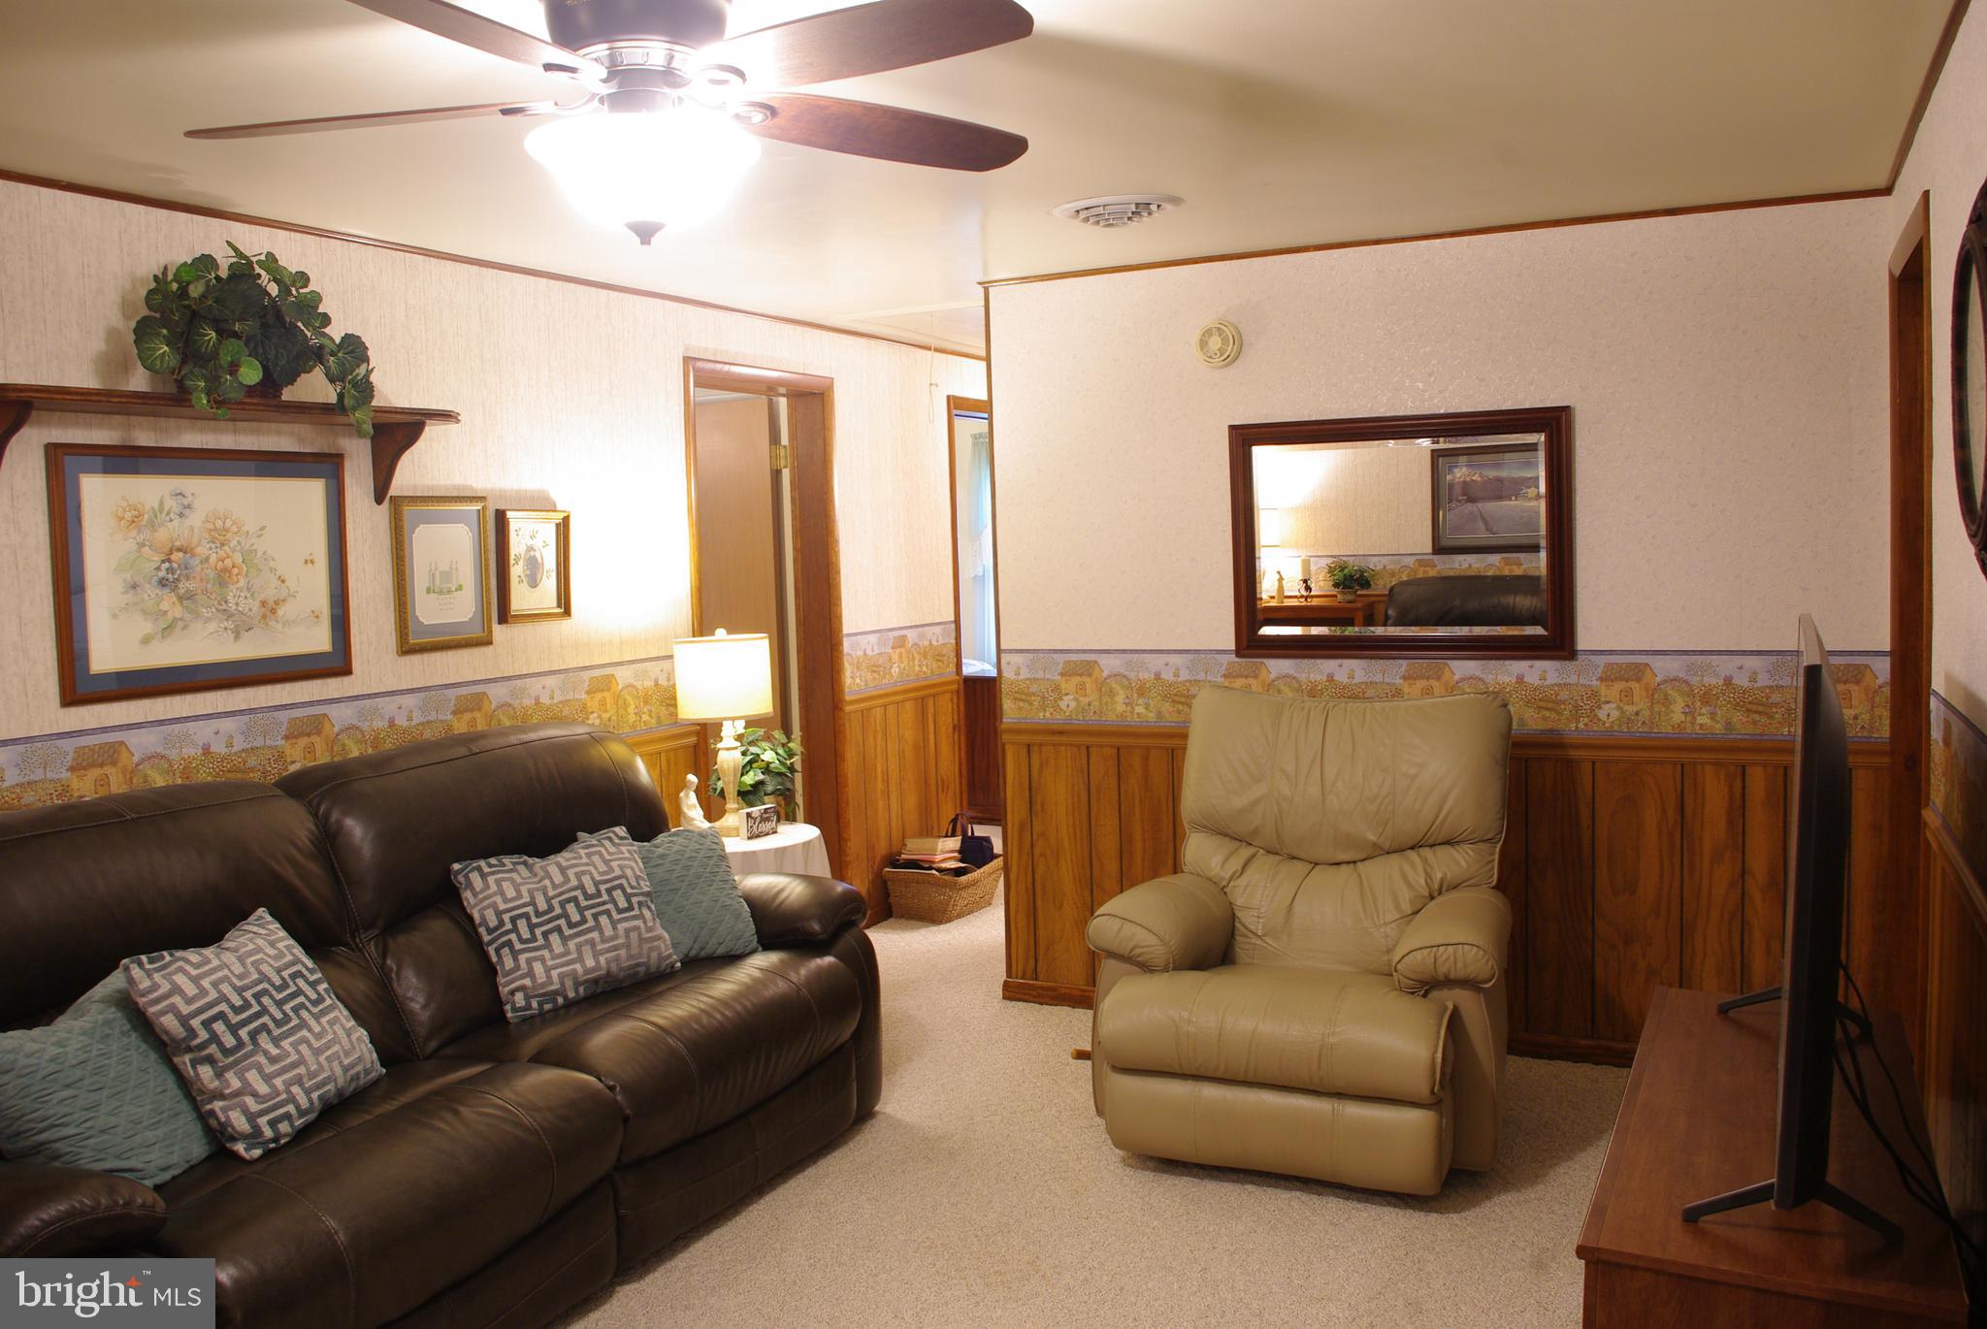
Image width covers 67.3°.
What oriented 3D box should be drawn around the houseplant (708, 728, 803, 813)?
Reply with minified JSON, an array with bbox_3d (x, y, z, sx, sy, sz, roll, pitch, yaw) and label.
[{"bbox_3d":[-0.736,0.348,4.653,0.280,0.310,0.290,-2,5,0],"label":"houseplant"}]

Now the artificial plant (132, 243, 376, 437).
[{"bbox_3d":[-1.628,-0.719,3.307,0.320,0.410,0.560,0,5,28],"label":"artificial plant"}]

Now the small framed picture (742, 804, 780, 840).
[{"bbox_3d":[-0.710,0.478,4.522,0.030,0.090,0.112,2,6,44],"label":"small framed picture"}]

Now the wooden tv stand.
[{"bbox_3d":[1.312,0.997,2.518,0.452,0.510,1.285,0,5,28],"label":"wooden tv stand"}]

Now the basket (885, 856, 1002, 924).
[{"bbox_3d":[-0.176,0.913,6.094,0.340,0.200,0.440,0,5,28],"label":"basket"}]

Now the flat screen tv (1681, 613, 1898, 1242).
[{"bbox_3d":[1.318,0.345,2.462,0.260,0.797,1.240,0,5,28],"label":"flat screen tv"}]

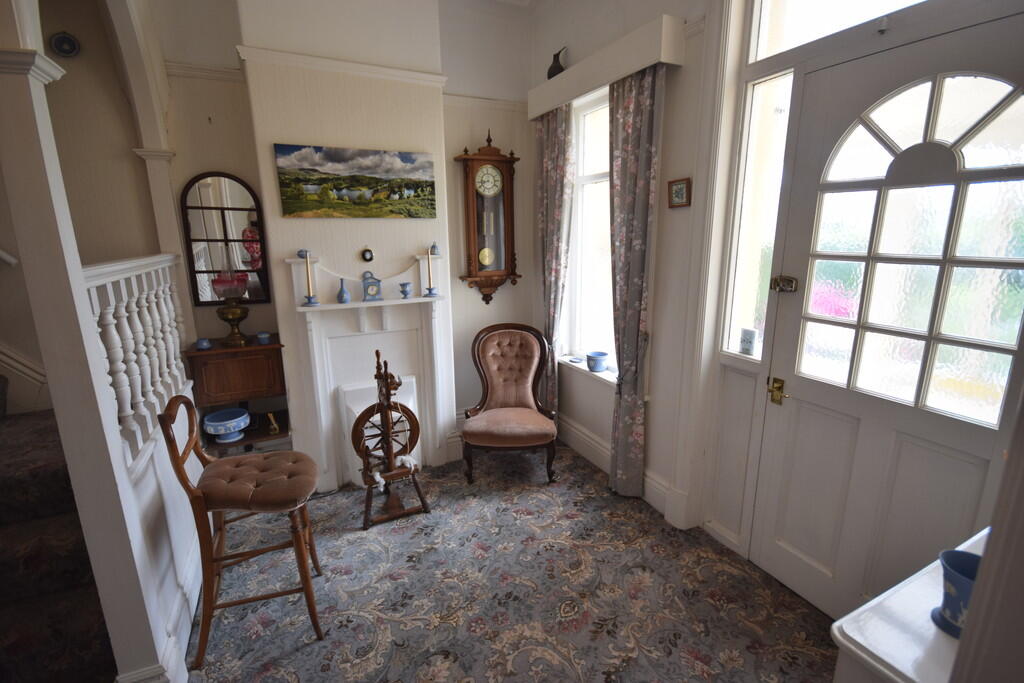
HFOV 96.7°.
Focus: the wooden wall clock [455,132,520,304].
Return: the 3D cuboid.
[{"bbox_3d":[-0.167,-0.835,3.153,0.450,1.160,0.190,-7,14,-25],"label":"wooden wall clock"}]

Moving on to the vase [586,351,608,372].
[{"bbox_3d":[0.570,0.131,3.026,0.142,0.113,0.142,-1,13,0],"label":"vase"}]

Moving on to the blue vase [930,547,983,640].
[{"bbox_3d":[0.806,0.456,0.808,0.088,0.130,0.088,-7,14,-25],"label":"blue vase"}]

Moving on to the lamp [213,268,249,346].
[{"bbox_3d":[-1.539,-0.191,2.508,0.170,0.410,0.170,-7,14,-25],"label":"lamp"}]

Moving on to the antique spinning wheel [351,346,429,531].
[{"bbox_3d":[-0.701,0.498,2.517,0.370,0.920,0.360,-7,14,-25],"label":"antique spinning wheel"}]

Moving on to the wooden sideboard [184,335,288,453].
[{"bbox_3d":[-1.521,0.463,2.674,0.450,0.940,0.370,-7,14,-25],"label":"wooden sideboard"}]

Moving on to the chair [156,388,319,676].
[{"bbox_3d":[-0.974,0.647,1.775,0.470,0.970,0.420,-4,13,-15],"label":"chair"}]

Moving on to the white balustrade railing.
[{"bbox_3d":[-1.439,-0.012,1.790,0.090,0.610,1.180,-7,14,-25],"label":"white balustrade railing"}]

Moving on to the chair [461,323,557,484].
[{"bbox_3d":[-0.021,0.374,3.064,0.560,0.900,0.710,-1,13,-1],"label":"chair"}]

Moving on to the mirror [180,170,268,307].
[{"bbox_3d":[-1.626,-0.579,2.594,0.395,0.730,0.030,-7,14,-25],"label":"mirror"}]

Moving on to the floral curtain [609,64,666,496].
[{"bbox_3d":[0.646,-0.226,2.518,0.110,2.270,0.380,-7,14,-25],"label":"floral curtain"}]

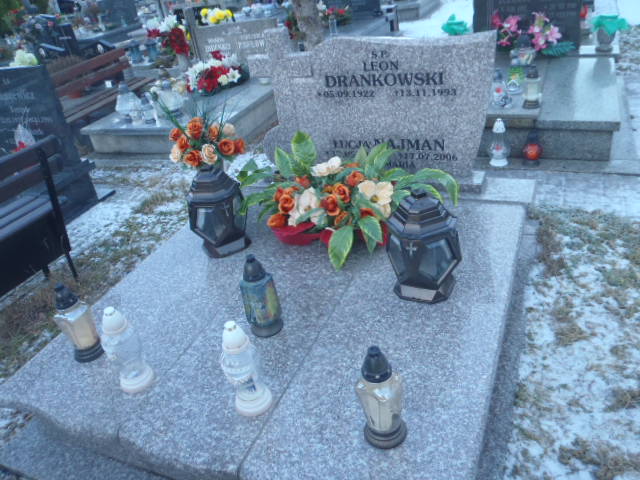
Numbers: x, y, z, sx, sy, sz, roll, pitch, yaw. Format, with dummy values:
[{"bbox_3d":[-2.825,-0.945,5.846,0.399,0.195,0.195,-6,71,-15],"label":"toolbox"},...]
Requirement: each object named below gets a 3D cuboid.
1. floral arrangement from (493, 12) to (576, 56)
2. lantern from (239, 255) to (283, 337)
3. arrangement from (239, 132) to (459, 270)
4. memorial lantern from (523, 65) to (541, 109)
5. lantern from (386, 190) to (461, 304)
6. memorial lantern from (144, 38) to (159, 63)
[{"bbox_3d":[1.918,-1.855,4.650,0.660,0.360,0.380,5,31,24],"label":"floral arrangement"},{"bbox_3d":[-0.173,0.149,1.486,0.100,0.252,0.100,6,34,24],"label":"lantern"},{"bbox_3d":[0.105,-0.127,1.944,0.720,0.370,0.420,5,32,24],"label":"arrangement"},{"bbox_3d":[1.372,-0.997,3.330,0.110,0.253,0.110,6,33,24],"label":"memorial lantern"},{"bbox_3d":[0.306,-0.009,1.549,0.215,0.320,0.215,6,34,24],"label":"lantern"},{"bbox_3d":[-2.213,-2.489,6.800,0.160,0.310,0.160,-15,28,-13],"label":"memorial lantern"}]

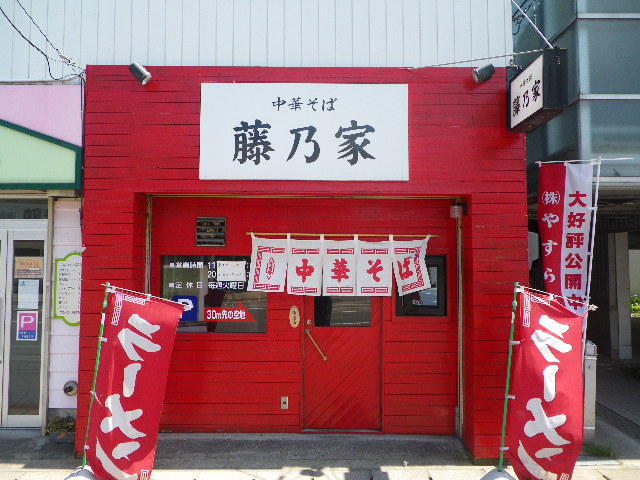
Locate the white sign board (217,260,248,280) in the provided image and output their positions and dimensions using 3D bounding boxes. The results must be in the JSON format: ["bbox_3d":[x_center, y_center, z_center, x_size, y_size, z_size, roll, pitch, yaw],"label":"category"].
[{"bbox_3d":[-0.864,0.308,5.071,0.288,0.194,0.010,0,-3,0],"label":"white sign board"}]

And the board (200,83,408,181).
[{"bbox_3d":[-0.137,-0.968,4.659,1.871,0.869,0.040,0,-3,0],"label":"board"}]

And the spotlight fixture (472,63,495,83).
[{"bbox_3d":[1.421,-1.456,4.485,0.185,0.105,0.105,-21,-2,-4],"label":"spotlight fixture"}]

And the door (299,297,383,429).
[{"bbox_3d":[0.214,0.953,5.056,0.781,1.777,0.050,0,-3,0],"label":"door"}]

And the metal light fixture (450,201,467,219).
[{"bbox_3d":[1.296,-0.285,4.843,0.150,0.165,0.115,0,-3,0],"label":"metal light fixture"}]

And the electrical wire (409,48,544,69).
[{"bbox_3d":[1.268,-1.516,4.360,1.166,0.020,0.020,6,1,37],"label":"electrical wire"}]

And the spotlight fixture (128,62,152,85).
[{"bbox_3d":[-1.555,-1.442,4.485,0.185,0.105,0.105,39,-7,-4],"label":"spotlight fixture"}]

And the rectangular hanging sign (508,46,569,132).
[{"bbox_3d":[1.822,-1.223,4.334,0.176,0.451,0.676,0,-3,0],"label":"rectangular hanging sign"}]

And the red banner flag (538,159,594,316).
[{"bbox_3d":[2.743,0.027,5.757,0.600,1.760,0.100,0,-3,7],"label":"red banner flag"}]

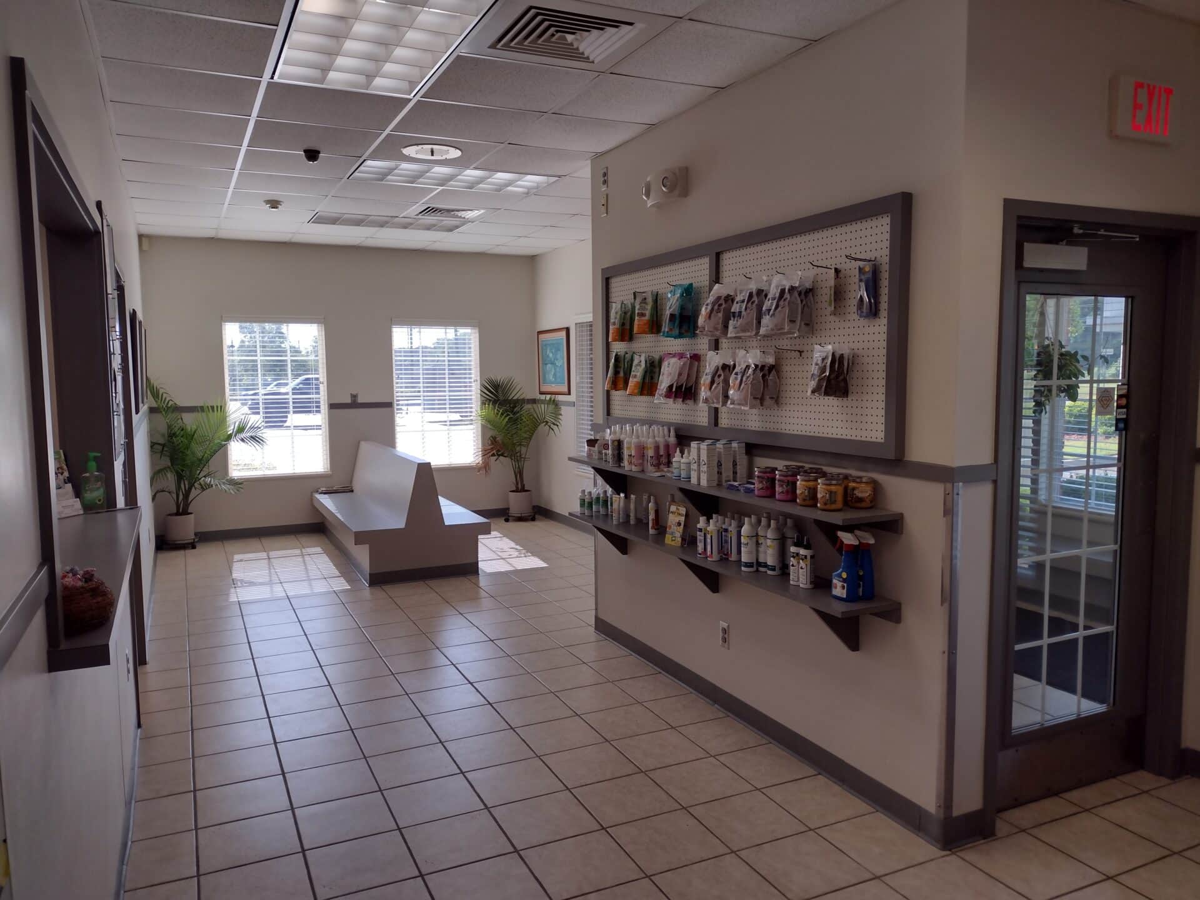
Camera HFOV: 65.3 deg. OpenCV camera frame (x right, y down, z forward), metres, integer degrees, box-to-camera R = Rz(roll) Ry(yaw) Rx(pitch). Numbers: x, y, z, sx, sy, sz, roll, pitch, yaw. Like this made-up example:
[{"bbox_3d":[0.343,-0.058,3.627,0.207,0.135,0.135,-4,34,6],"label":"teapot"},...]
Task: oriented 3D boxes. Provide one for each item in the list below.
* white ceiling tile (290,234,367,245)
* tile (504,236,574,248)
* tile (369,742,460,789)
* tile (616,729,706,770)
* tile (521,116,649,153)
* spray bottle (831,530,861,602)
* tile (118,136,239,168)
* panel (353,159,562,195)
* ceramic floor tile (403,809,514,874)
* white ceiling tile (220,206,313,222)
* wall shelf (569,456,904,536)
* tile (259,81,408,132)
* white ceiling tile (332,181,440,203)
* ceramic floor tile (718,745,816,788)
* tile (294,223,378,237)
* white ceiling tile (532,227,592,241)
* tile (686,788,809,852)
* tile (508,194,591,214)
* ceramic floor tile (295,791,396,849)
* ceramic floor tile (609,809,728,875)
[{"bbox_3d":[-2.397,-1.860,8.254,0.600,0.020,0.520,-3,5,-25],"label":"white ceiling tile"},{"bbox_3d":[-0.534,-1.884,8.480,0.530,0.020,0.600,-3,6,-25],"label":"tile"},{"bbox_3d":[-0.715,1.215,3.590,0.305,0.010,0.305,-3,5,-24],"label":"tile"},{"bbox_3d":[0.245,1.217,3.796,0.307,0.010,0.307,-3,6,-24],"label":"tile"},{"bbox_3d":[-0.111,-1.576,4.654,0.534,0.018,0.602,-3,6,-24],"label":"tile"},{"bbox_3d":[0.827,0.390,3.157,0.062,0.222,0.108,-3,5,-25],"label":"spray bottle"},{"bbox_3d":[-2.242,-1.591,5.026,0.581,0.020,0.600,-3,5,-25],"label":"tile"},{"bbox_3d":[-0.876,-1.680,5.662,1.210,0.070,0.605,-3,5,-25],"label":"panel"},{"bbox_3d":[-0.471,1.295,3.097,0.307,0.010,0.307,-3,6,-24],"label":"ceramic floor tile"},{"bbox_3d":[-2.452,-1.748,6.920,0.605,0.015,0.605,-3,5,-25],"label":"white ceiling tile"},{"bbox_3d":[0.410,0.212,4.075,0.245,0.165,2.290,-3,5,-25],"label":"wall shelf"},{"bbox_3d":[-1.188,-1.529,4.171,0.600,0.020,0.600,-3,5,-25],"label":"tile"},{"bbox_3d":[-1.399,-1.687,6.081,0.600,0.020,0.600,-3,6,-25],"label":"white ceiling tile"},{"bbox_3d":[0.635,1.196,3.533,0.285,0.010,0.300,-3,6,-25],"label":"ceramic floor tile"},{"bbox_3d":[-2.198,-1.845,7.864,0.603,0.018,0.603,-3,6,-24],"label":"tile"},{"bbox_3d":[-0.272,-1.841,7.932,0.550,0.020,0.600,-3,6,-25],"label":"white ceiling tile"},{"bbox_3d":[0.503,1.264,3.199,0.305,0.010,0.305,-4,6,-24],"label":"tile"},{"bbox_3d":[-0.298,-1.744,6.614,0.605,0.018,0.605,-3,5,-24],"label":"tile"},{"bbox_3d":[-0.868,1.262,3.188,0.300,0.010,0.300,-3,6,-25],"label":"ceramic floor tile"},{"bbox_3d":[0.226,1.289,3.080,0.307,0.010,0.307,-3,6,-24],"label":"ceramic floor tile"}]

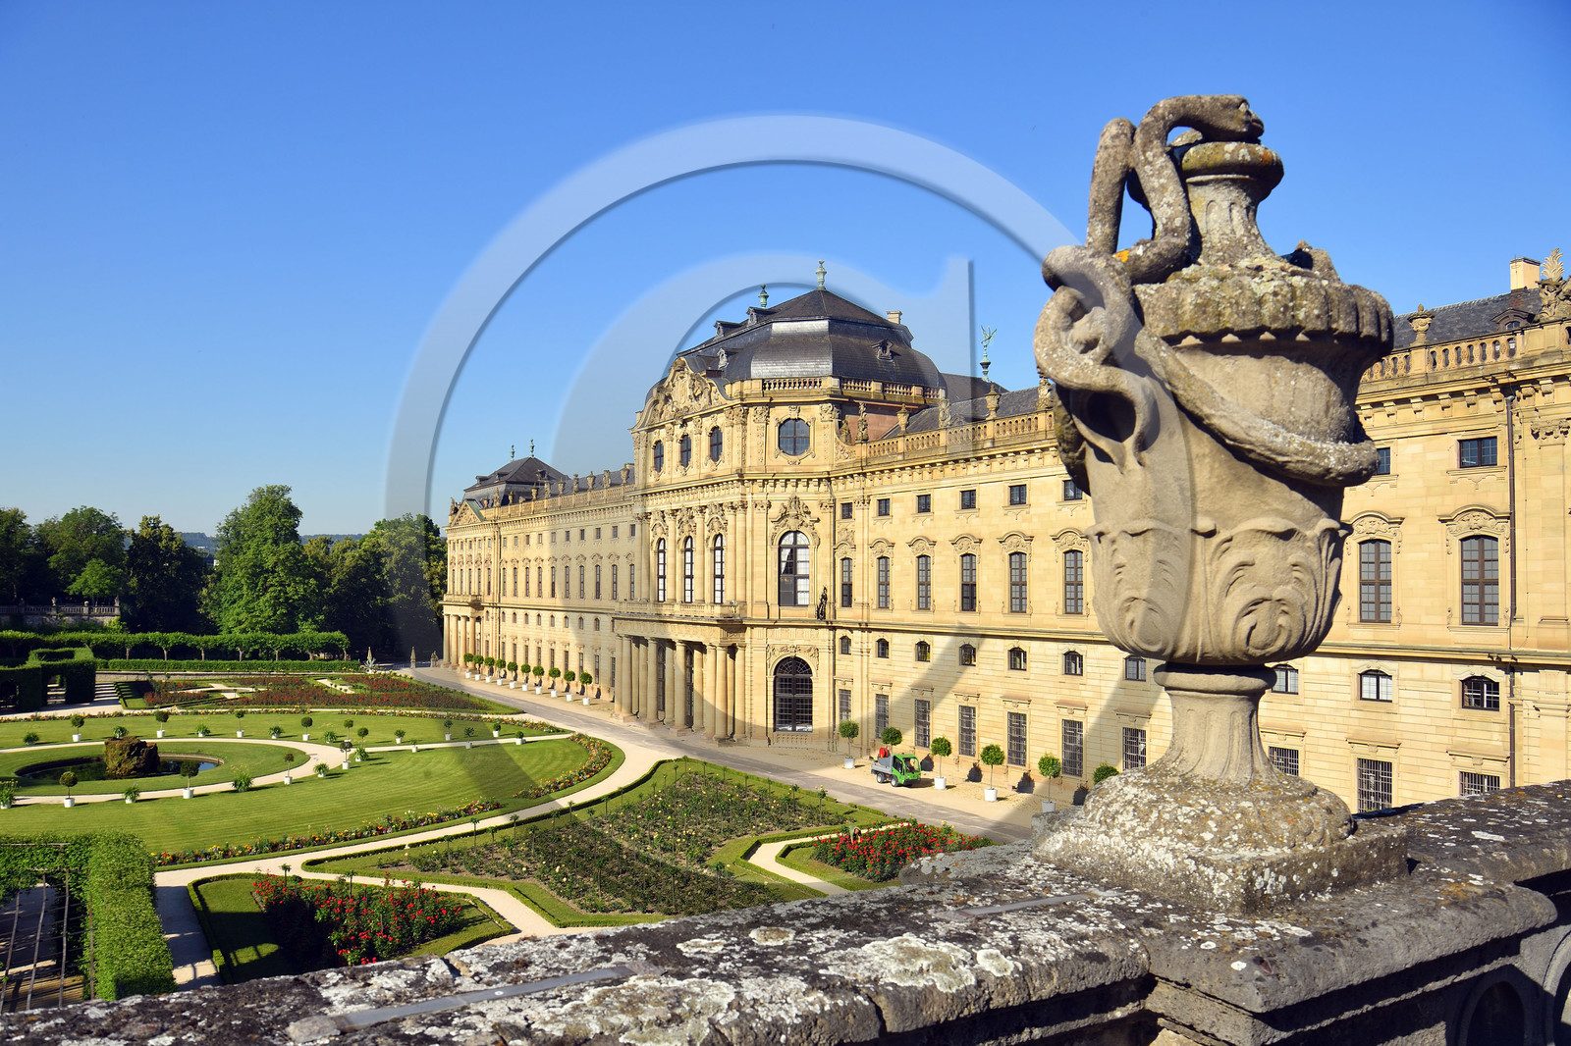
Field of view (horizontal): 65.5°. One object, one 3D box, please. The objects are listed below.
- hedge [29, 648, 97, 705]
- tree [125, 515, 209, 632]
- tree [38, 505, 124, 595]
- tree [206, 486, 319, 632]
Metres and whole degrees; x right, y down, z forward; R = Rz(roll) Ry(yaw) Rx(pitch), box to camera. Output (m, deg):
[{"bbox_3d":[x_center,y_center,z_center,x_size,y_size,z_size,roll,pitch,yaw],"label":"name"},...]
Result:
[{"bbox_3d":[-71.520,15.050,120.920,5.200,3.860,24.000,3,-4,-30],"label":"hedge"},{"bbox_3d":[-89.730,9.410,176.250,10.920,21.000,10.590,3,-4,-27],"label":"tree"},{"bbox_3d":[-102.690,5.380,177.380,11.590,15.790,11.240,3,-4,-30],"label":"tree"},{"bbox_3d":[-76.970,7.410,179.020,15.400,25.710,14.940,2,-4,-23],"label":"tree"}]

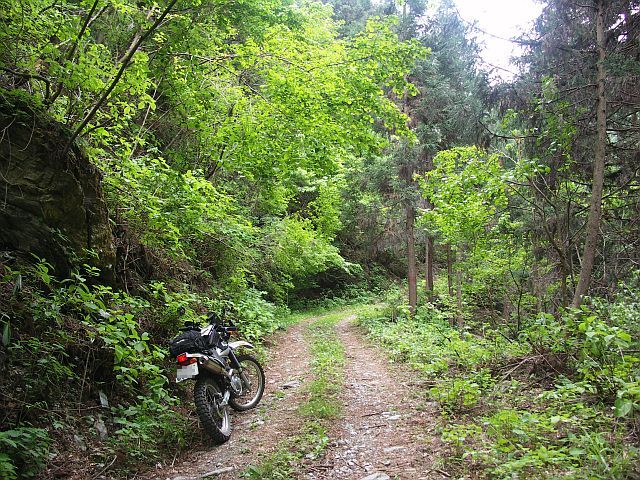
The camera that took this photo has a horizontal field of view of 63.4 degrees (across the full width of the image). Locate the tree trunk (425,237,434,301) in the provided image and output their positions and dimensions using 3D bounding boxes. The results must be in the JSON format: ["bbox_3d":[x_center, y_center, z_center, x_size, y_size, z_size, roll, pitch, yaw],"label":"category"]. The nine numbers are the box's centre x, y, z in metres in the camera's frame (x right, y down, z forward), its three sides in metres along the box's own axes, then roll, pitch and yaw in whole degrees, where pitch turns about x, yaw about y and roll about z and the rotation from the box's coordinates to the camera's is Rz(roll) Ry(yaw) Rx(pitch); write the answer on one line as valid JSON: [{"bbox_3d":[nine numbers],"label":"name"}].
[{"bbox_3d":[4.865,1.266,23.000,0.290,2.950,0.290,-1,-4,0],"label":"tree trunk"}]

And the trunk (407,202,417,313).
[{"bbox_3d":[3.181,0.713,18.000,0.250,4.000,0.250,-1,-4,0],"label":"trunk"}]

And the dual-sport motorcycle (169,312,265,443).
[{"bbox_3d":[-1.100,1.440,5.650,0.820,1.200,2.100,-15,-6,4],"label":"dual-sport motorcycle"}]

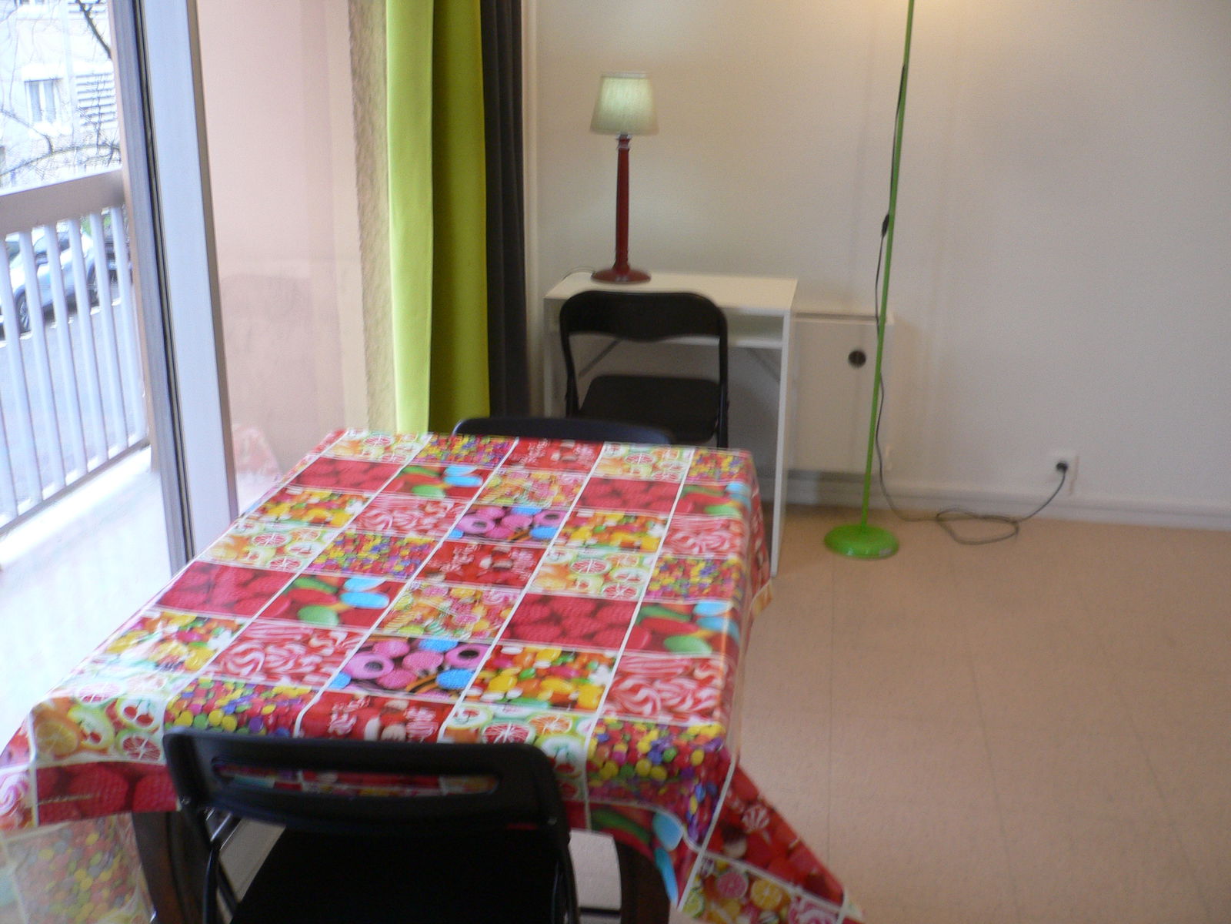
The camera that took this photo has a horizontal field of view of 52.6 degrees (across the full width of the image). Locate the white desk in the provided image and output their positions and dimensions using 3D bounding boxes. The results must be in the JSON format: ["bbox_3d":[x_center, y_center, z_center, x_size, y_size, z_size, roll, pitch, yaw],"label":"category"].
[{"bbox_3d":[0.164,-0.122,3.568,0.650,0.750,0.400,4,19,9],"label":"white desk"}]

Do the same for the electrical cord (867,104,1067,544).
[{"bbox_3d":[1.037,-0.377,3.542,0.638,1.258,0.340,4,19,9],"label":"electrical cord"}]

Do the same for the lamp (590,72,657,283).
[{"bbox_3d":[0.020,-0.799,3.513,0.193,0.563,0.193,0,19,0],"label":"lamp"}]

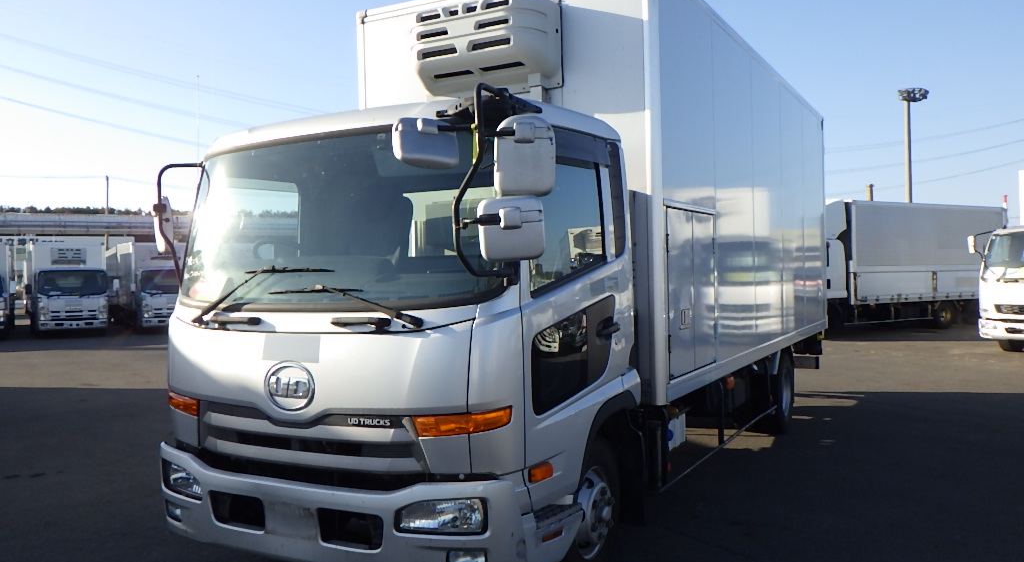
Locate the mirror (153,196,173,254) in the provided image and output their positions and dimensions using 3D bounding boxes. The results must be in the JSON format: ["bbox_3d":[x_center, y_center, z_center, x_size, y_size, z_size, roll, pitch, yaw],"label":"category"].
[{"bbox_3d":[-1.963,-0.318,4.659,0.080,0.315,0.205,-1,1,-35],"label":"mirror"}]

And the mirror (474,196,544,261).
[{"bbox_3d":[-0.002,-0.204,3.282,0.250,0.260,0.100,-1,1,-9],"label":"mirror"}]

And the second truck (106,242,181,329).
[{"bbox_3d":[-12.023,0.153,28.434,2.120,2.840,6.500,-1,1,-29],"label":"second truck"}]

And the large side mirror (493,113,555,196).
[{"bbox_3d":[0.051,-0.503,3.349,0.232,0.320,0.100,-1,1,-8],"label":"large side mirror"}]

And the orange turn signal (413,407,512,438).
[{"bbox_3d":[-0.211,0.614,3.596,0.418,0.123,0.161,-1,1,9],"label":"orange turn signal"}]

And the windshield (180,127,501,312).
[{"bbox_3d":[-0.926,-0.302,4.039,2.005,0.885,0.220,-1,-14,29],"label":"windshield"}]

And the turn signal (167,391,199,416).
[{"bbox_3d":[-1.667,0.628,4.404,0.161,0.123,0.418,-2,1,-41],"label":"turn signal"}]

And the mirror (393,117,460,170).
[{"bbox_3d":[-0.324,-0.521,3.136,0.240,0.180,0.110,-1,-14,-15],"label":"mirror"}]

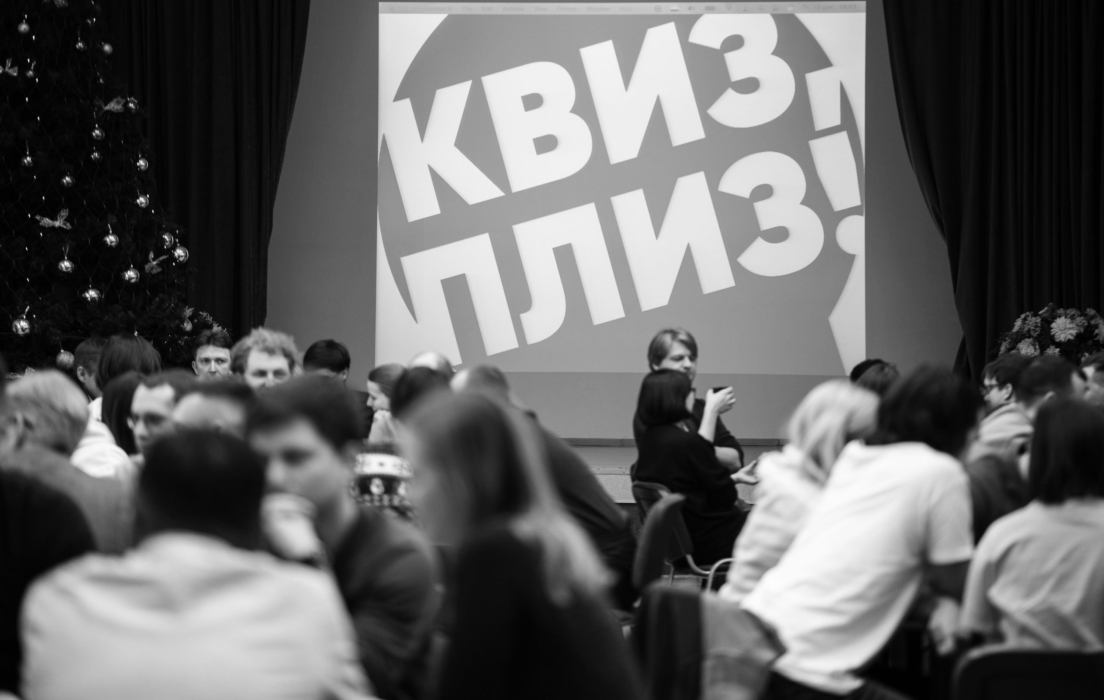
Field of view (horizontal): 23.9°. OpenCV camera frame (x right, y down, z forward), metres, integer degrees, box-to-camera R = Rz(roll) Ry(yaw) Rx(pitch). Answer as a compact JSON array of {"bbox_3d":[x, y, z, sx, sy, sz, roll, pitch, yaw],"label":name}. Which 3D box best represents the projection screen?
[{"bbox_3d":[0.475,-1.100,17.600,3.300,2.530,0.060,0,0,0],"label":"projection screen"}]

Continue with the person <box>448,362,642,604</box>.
[{"bbox_3d":[-0.140,0.670,7.750,0.800,1.250,0.520,0,0,13],"label":"person"}]

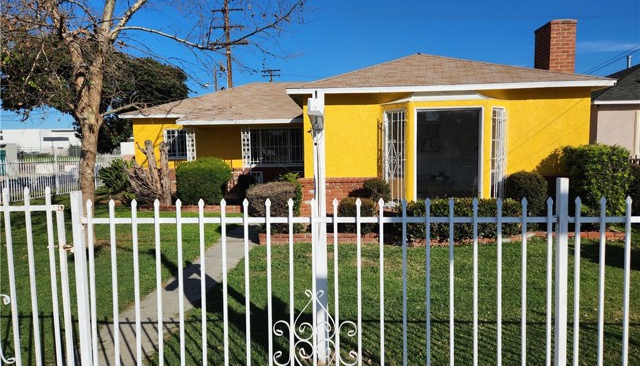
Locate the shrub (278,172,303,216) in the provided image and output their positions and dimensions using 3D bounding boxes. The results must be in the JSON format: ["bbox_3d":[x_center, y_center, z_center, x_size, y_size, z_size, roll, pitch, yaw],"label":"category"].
[{"bbox_3d":[-0.592,0.370,8.250,0.600,1.100,0.600,0,4,6],"label":"shrub"}]

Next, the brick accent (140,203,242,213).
[{"bbox_3d":[-3.563,0.719,11.700,3.000,0.200,0.200,0,4,7],"label":"brick accent"}]

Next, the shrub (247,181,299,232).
[{"bbox_3d":[-0.897,0.478,7.950,0.950,1.000,0.850,0,4,6],"label":"shrub"}]

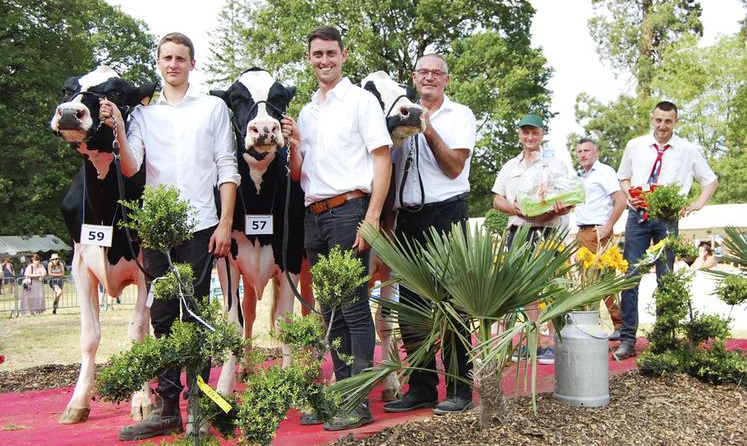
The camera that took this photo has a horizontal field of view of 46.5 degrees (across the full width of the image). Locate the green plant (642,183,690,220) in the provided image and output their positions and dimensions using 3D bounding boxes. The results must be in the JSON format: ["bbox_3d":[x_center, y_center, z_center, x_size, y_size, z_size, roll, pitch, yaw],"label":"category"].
[{"bbox_3d":[1.770,-0.125,5.350,0.290,0.230,0.280,0,-1,0],"label":"green plant"}]

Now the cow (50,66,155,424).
[{"bbox_3d":[-1.270,0.120,4.800,0.780,1.660,2.150,0,-1,-1],"label":"cow"}]

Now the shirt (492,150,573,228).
[{"bbox_3d":[1.100,-0.240,5.970,0.550,0.560,0.330,0,-1,7],"label":"shirt"}]

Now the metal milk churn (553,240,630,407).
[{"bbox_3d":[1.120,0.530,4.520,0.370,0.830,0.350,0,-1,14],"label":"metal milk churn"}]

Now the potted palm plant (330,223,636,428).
[{"bbox_3d":[0.520,0.470,4.050,1.350,0.920,1.150,0,-1,0],"label":"potted palm plant"}]

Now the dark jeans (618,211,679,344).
[{"bbox_3d":[1.940,0.380,6.100,0.420,0.940,0.280,0,-1,22],"label":"dark jeans"}]

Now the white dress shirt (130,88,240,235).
[{"bbox_3d":[-0.840,-0.285,3.850,0.520,0.660,0.340,0,-1,-3],"label":"white dress shirt"}]

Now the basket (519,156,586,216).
[{"bbox_3d":[1.170,-0.235,5.750,0.440,0.380,0.290,-9,-1,11],"label":"basket"}]

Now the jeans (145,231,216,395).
[{"bbox_3d":[-0.870,0.360,3.900,0.340,0.820,0.260,0,-1,-2],"label":"jeans"}]

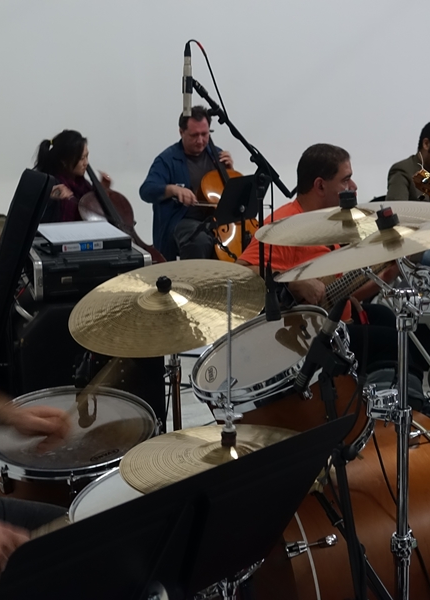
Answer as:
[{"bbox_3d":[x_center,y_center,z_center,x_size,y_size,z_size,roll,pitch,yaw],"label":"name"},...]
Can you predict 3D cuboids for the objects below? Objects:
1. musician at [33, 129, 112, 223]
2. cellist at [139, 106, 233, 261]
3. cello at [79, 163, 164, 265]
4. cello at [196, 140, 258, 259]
[{"bbox_3d":[-0.681,-0.308,5.440,0.880,1.251,0.680,10,15,41],"label":"musician"},{"bbox_3d":[-0.022,-0.439,5.768,0.750,1.380,0.880,-7,13,-31],"label":"cellist"},{"bbox_3d":[-0.568,-0.464,5.350,0.440,1.280,0.280,-11,-23,-45],"label":"cello"},{"bbox_3d":[0.084,-0.600,5.650,0.440,1.280,0.280,-7,-20,-31],"label":"cello"}]

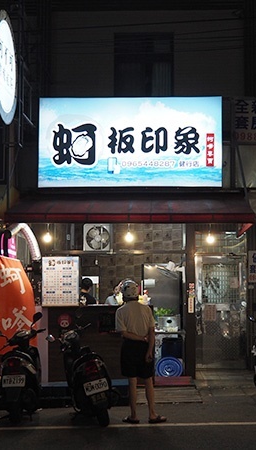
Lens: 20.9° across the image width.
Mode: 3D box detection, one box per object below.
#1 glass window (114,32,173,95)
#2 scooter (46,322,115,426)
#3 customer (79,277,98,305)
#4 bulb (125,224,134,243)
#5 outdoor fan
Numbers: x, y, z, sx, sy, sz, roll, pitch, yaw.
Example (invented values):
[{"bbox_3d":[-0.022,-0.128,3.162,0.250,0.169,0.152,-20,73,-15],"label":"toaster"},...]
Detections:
[{"bbox_3d":[0.282,-2.673,11.867,1.027,1.278,0.120,0,-5,0],"label":"glass window"},{"bbox_3d":[-0.514,1.746,8.201,0.700,1.130,1.800,1,-6,-14],"label":"scooter"},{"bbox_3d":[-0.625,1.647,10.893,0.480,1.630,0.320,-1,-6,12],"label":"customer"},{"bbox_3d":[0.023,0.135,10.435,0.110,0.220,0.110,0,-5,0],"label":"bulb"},{"bbox_3d":[-0.481,0.197,10.931,0.430,0.430,0.200,0,-5,3],"label":"outdoor fan"}]

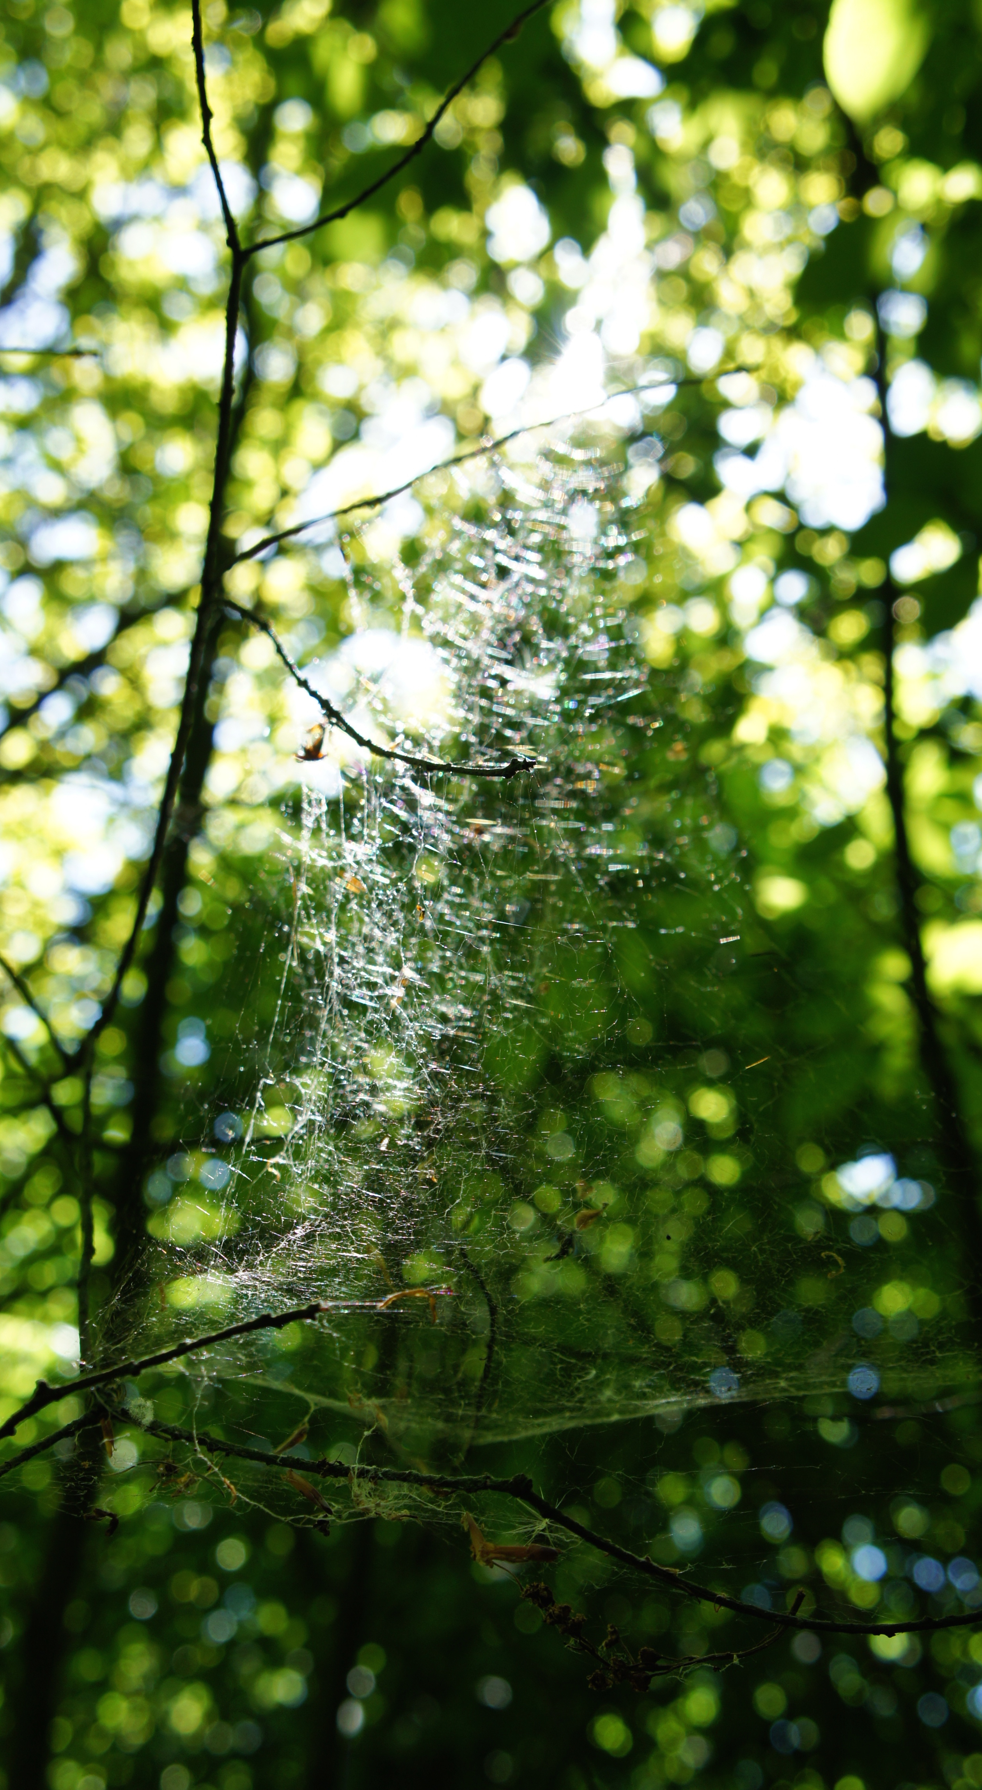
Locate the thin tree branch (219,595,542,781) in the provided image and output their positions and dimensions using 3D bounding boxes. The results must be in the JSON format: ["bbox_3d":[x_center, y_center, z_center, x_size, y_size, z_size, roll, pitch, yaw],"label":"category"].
[{"bbox_3d":[-0.034,-0.062,0.630,0.095,0.048,0.030,-10,-24,23],"label":"thin tree branch"}]

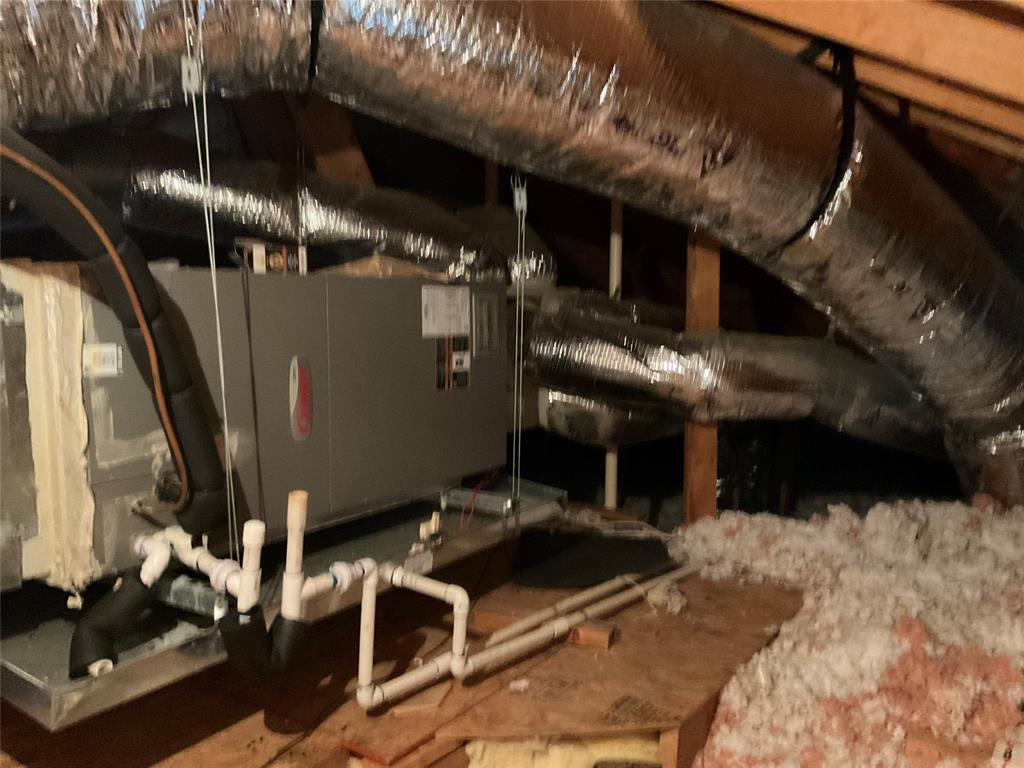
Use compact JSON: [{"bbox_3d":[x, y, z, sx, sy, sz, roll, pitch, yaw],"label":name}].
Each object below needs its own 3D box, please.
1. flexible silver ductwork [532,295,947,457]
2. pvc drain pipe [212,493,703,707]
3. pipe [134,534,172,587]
[{"bbox_3d":[0.625,0.000,2.540,1.200,0.410,0.340,1,5,17],"label":"flexible silver ductwork"},{"bbox_3d":[0.017,0.375,1.992,0.175,0.479,1.648,4,6,40],"label":"pvc drain pipe"},{"bbox_3d":[-0.576,0.281,1.375,0.068,0.085,0.055,3,5,28],"label":"pipe"}]

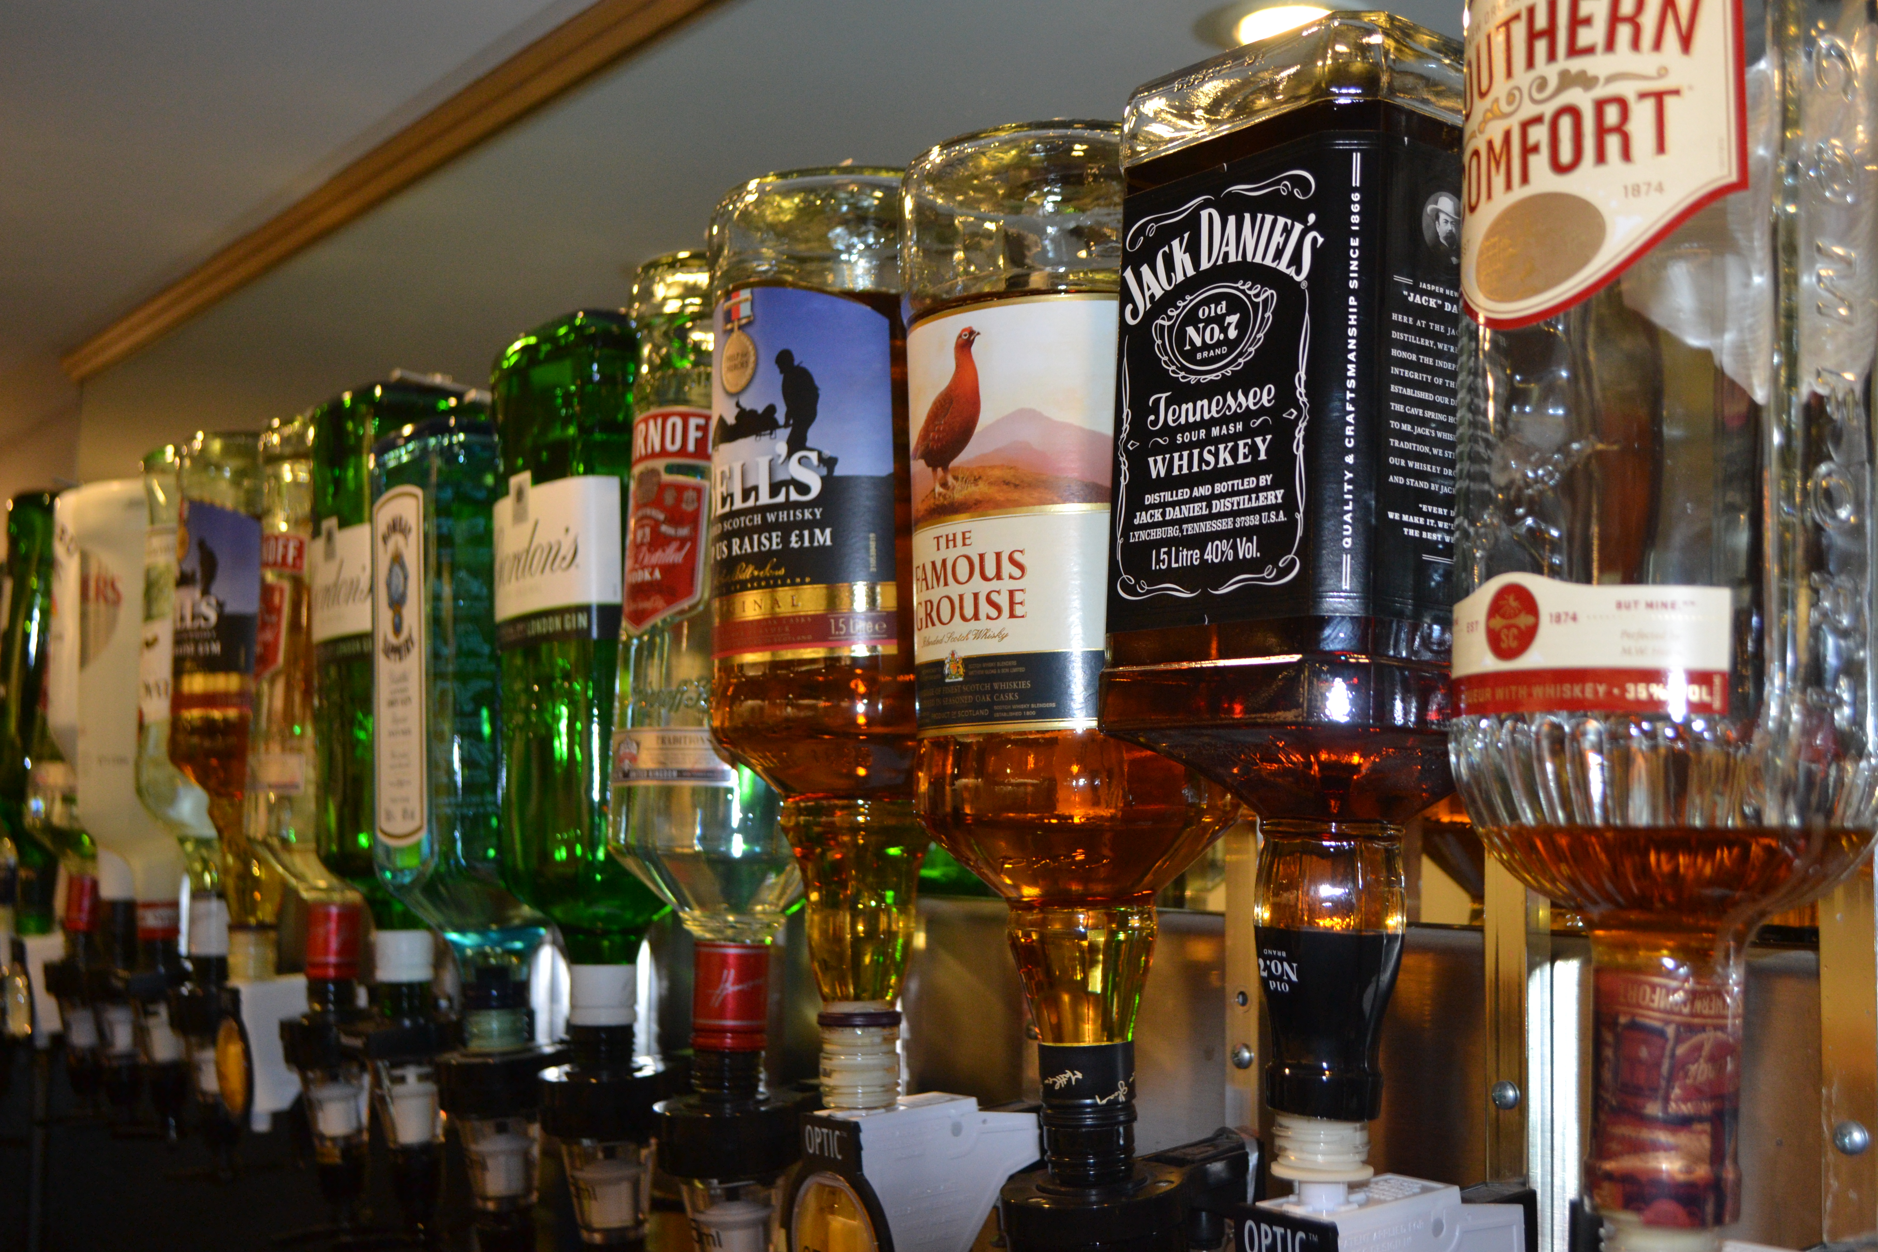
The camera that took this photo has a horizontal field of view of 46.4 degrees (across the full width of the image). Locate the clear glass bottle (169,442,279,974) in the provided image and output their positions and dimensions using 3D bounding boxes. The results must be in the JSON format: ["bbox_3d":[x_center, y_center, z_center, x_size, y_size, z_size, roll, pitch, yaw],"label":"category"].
[{"bbox_3d":[-0.433,0.052,1.407,0.108,0.346,0.108,4,-6,-35],"label":"clear glass bottle"}]

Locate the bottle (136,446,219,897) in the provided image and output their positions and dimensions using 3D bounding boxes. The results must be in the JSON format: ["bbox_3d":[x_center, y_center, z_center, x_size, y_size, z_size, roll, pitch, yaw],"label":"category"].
[{"bbox_3d":[-0.497,0.047,1.510,0.097,0.339,0.097,4,-6,-35],"label":"bottle"}]

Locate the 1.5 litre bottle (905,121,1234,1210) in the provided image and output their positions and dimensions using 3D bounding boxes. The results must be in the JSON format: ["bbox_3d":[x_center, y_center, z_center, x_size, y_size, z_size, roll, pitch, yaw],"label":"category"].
[{"bbox_3d":[0.046,0.015,0.731,0.106,0.345,0.106,-1,-5,0],"label":"1.5 litre bottle"}]

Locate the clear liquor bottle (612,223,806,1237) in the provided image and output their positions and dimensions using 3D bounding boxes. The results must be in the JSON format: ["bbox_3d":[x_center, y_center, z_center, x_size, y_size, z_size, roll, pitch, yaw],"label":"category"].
[{"bbox_3d":[-0.083,0.038,0.922,0.101,0.375,0.101,2,-5,0],"label":"clear liquor bottle"}]

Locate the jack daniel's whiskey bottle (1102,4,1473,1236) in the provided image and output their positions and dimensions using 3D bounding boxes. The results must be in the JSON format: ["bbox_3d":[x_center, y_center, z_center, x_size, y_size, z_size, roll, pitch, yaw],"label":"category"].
[{"bbox_3d":[0.114,0.002,0.629,0.100,0.319,0.100,8,-9,-39],"label":"jack daniel's whiskey bottle"}]

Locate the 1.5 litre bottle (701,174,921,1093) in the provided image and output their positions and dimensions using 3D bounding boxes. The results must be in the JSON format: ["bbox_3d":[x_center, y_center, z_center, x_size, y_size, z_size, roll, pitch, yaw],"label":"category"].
[{"bbox_3d":[-0.030,0.008,0.822,0.108,0.338,0.108,0,-5,0],"label":"1.5 litre bottle"}]

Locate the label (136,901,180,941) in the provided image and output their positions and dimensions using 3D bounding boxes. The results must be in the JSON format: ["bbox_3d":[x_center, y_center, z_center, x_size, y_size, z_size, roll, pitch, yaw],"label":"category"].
[{"bbox_3d":[-0.567,0.214,1.594,0.031,0.029,0.031,4,-6,-35],"label":"label"}]

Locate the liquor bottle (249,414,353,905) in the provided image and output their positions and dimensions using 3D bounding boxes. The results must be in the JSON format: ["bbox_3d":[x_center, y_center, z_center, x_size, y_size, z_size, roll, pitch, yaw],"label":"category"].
[{"bbox_3d":[-0.359,0.035,1.315,0.101,0.321,0.101,4,-6,-35],"label":"liquor bottle"}]

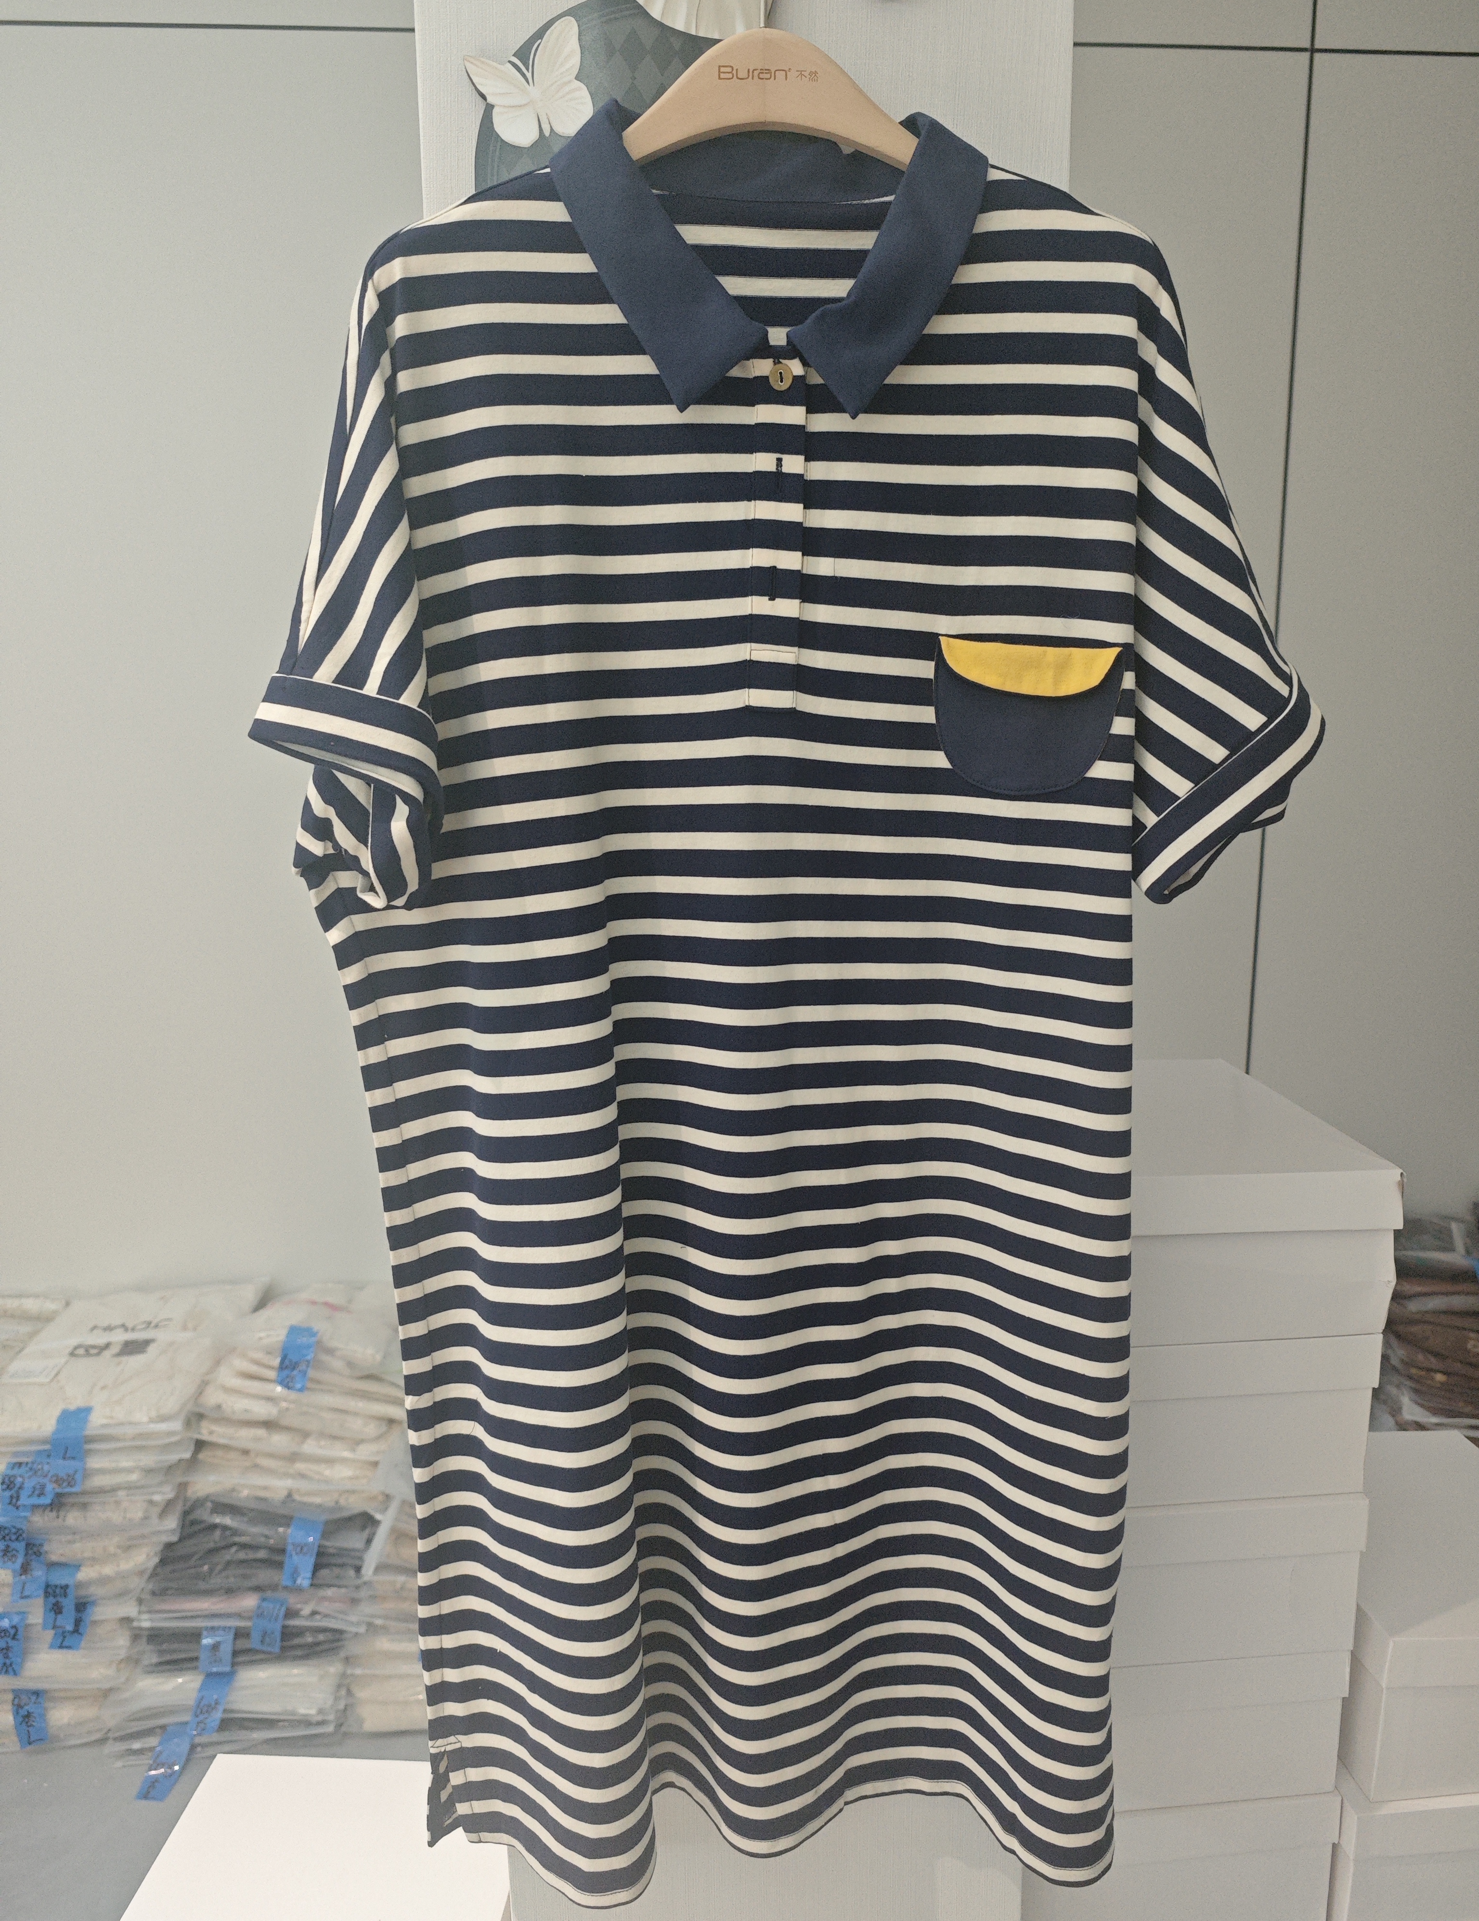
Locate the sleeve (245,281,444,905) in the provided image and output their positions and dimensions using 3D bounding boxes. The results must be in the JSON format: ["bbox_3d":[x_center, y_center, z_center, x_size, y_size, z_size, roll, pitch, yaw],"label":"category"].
[{"bbox_3d":[-0.223,-0.210,0.740,0.105,0.345,0.130,-1,10,0],"label":"sleeve"}]

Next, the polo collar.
[{"bbox_3d":[0.016,-0.394,0.735,0.240,0.175,0.100,-1,10,0],"label":"polo collar"}]

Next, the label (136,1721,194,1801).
[{"bbox_3d":[-0.558,0.777,1.270,0.026,0.069,0.008,22,-20,0],"label":"label"}]

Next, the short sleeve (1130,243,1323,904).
[{"bbox_3d":[0.278,-0.218,0.745,0.107,0.355,0.120,-1,10,0],"label":"short sleeve"}]

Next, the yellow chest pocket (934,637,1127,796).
[{"bbox_3d":[0.163,-0.137,0.735,0.106,0.086,0.014,4,13,7],"label":"yellow chest pocket"}]

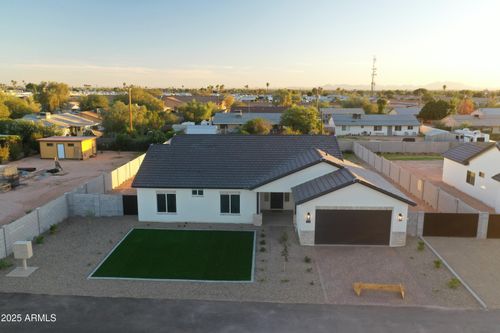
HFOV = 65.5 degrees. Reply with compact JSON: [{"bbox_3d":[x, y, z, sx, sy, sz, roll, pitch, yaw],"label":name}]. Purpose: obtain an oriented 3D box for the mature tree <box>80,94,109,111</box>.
[{"bbox_3d":[-45.395,-16.811,114.284,8.170,8.280,8.170,0,11,2],"label":"mature tree"}]

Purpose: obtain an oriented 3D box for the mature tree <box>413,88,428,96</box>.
[{"bbox_3d":[129.493,-53.859,295.049,11.766,10.040,11.177,1,11,2],"label":"mature tree"}]

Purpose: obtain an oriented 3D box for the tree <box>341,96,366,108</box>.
[{"bbox_3d":[36.876,-21.099,138.528,8.910,6.878,8.464,1,11,2],"label":"tree"}]

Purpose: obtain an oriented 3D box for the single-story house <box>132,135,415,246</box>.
[{"bbox_3d":[1.063,0.524,33.941,19.300,5.700,19.000,0,11,2],"label":"single-story house"}]

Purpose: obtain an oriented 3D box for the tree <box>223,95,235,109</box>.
[{"bbox_3d":[-8.181,-23.206,148.632,4.570,7.390,4.570,0,11,2],"label":"tree"}]

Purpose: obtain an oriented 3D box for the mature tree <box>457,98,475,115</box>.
[{"bbox_3d":[68.332,-17.992,123.821,5.575,6.919,5.296,1,11,2],"label":"mature tree"}]

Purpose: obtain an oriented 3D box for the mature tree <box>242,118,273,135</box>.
[{"bbox_3d":[1.335,-7.289,76.061,6.066,4.188,5.763,1,11,2],"label":"mature tree"}]

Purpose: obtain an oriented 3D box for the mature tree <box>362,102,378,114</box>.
[{"bbox_3d":[37.633,-17.114,121.968,5.000,5.870,5.000,0,11,2],"label":"mature tree"}]

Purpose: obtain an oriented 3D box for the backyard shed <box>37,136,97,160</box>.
[{"bbox_3d":[-27.135,-2.919,58.367,6.700,2.900,5.000,1,11,5],"label":"backyard shed"}]

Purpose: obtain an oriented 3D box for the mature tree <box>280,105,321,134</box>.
[{"bbox_3d":[10.062,-8.953,78.506,7.910,6.860,7.910,0,11,2],"label":"mature tree"}]

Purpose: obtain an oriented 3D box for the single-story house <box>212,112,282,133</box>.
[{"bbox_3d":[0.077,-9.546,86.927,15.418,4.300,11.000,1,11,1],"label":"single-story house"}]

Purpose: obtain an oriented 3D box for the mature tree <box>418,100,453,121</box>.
[{"bbox_3d":[50.167,-14.560,106.169,8.467,7.001,8.044,1,11,2],"label":"mature tree"}]

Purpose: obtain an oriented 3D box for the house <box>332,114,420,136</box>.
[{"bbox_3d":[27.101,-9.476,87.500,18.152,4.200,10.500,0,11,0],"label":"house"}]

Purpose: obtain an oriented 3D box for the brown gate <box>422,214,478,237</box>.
[{"bbox_3d":[13.764,4.025,26.532,3.680,1.720,0.100,1,11,2],"label":"brown gate"}]

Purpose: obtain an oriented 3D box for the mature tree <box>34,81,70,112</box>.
[{"bbox_3d":[-59.754,-19.675,118.218,11.140,12.360,11.140,0,11,2],"label":"mature tree"}]

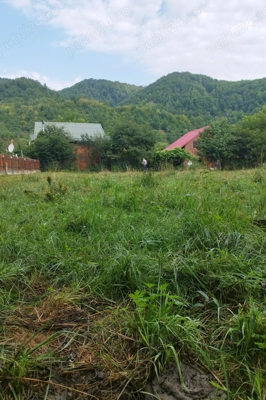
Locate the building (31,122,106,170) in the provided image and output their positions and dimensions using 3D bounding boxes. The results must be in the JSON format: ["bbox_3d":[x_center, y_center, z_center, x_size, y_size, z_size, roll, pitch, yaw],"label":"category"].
[{"bbox_3d":[-9.800,-8.180,44.000,10.870,6.980,8.000,-1,7,-7],"label":"building"}]

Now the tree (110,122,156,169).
[{"bbox_3d":[-0.070,-7.030,37.000,6.070,6.430,6.070,0,7,0],"label":"tree"}]

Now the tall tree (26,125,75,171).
[{"bbox_3d":[-10.970,-6.900,37.000,6.430,6.170,6.430,0,7,0],"label":"tall tree"}]

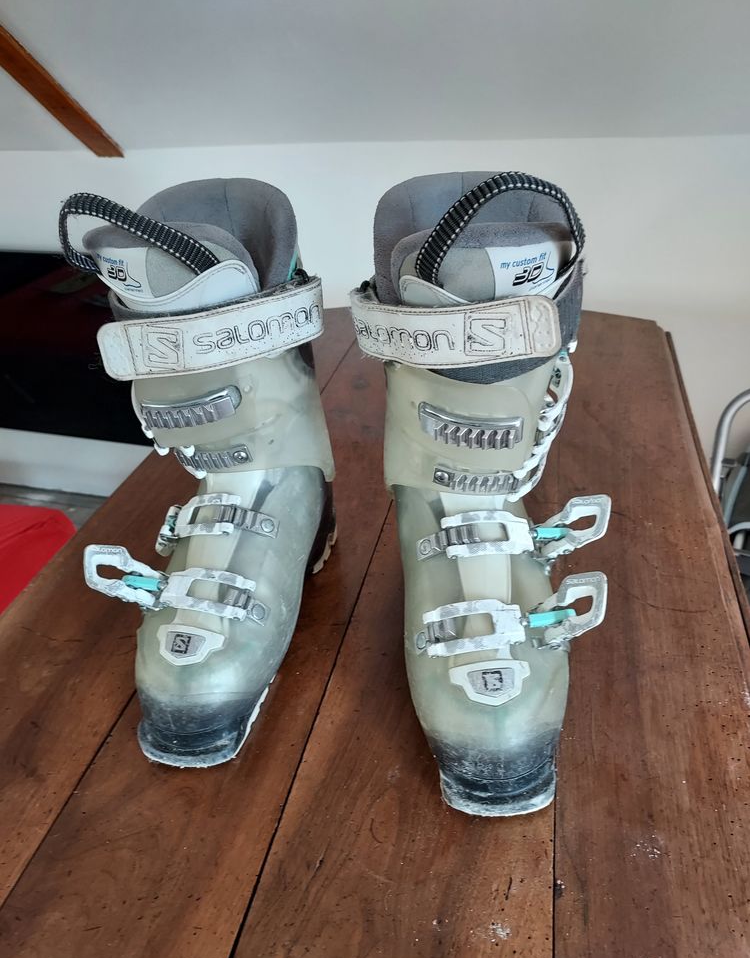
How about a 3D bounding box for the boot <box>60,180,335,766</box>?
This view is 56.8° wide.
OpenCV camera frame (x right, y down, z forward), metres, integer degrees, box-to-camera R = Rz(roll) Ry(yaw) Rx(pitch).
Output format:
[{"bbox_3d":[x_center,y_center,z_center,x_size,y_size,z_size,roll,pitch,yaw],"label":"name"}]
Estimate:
[{"bbox_3d":[-0.114,-0.024,0.490,0.160,0.320,0.290,3,34,10],"label":"boot"}]

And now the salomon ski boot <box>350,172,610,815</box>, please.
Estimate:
[{"bbox_3d":[0.069,-0.013,0.452,0.157,0.325,0.290,-3,33,1],"label":"salomon ski boot"}]

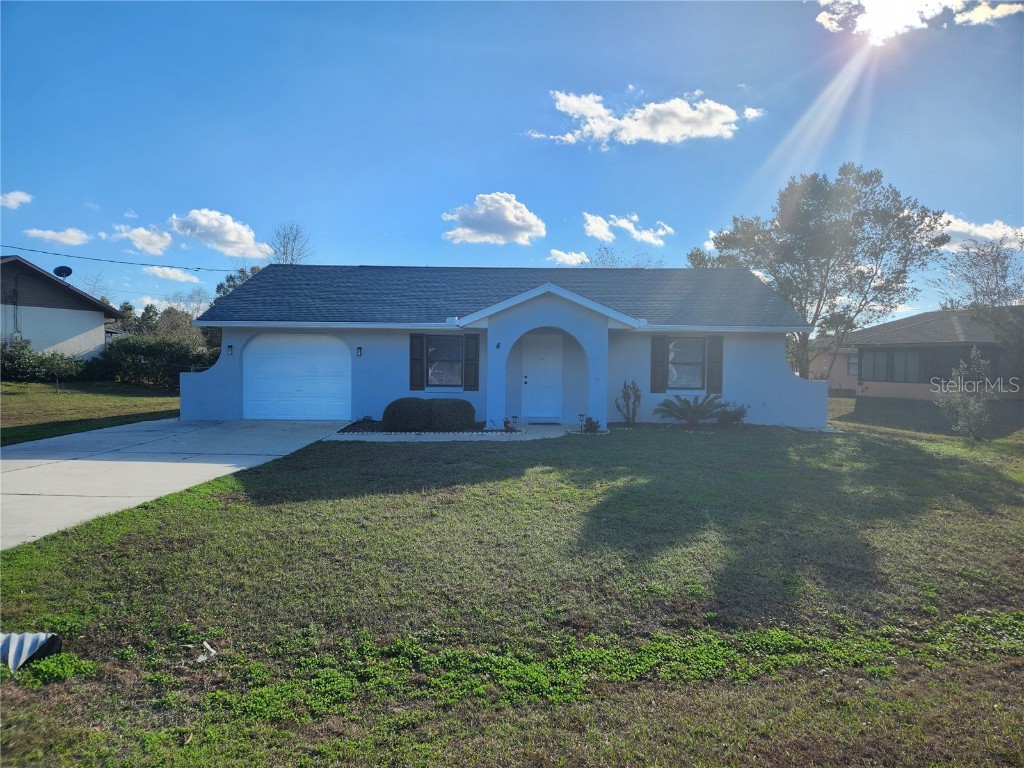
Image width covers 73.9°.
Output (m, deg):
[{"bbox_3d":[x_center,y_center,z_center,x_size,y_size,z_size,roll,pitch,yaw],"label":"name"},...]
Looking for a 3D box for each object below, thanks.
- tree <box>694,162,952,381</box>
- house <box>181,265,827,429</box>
[{"bbox_3d":[11.450,-3.700,25.400,9.500,9.100,8.800,1,2,0],"label":"tree"},{"bbox_3d":[-0.080,-1.370,20.700,16.100,4.550,10.500,1,2,2],"label":"house"}]

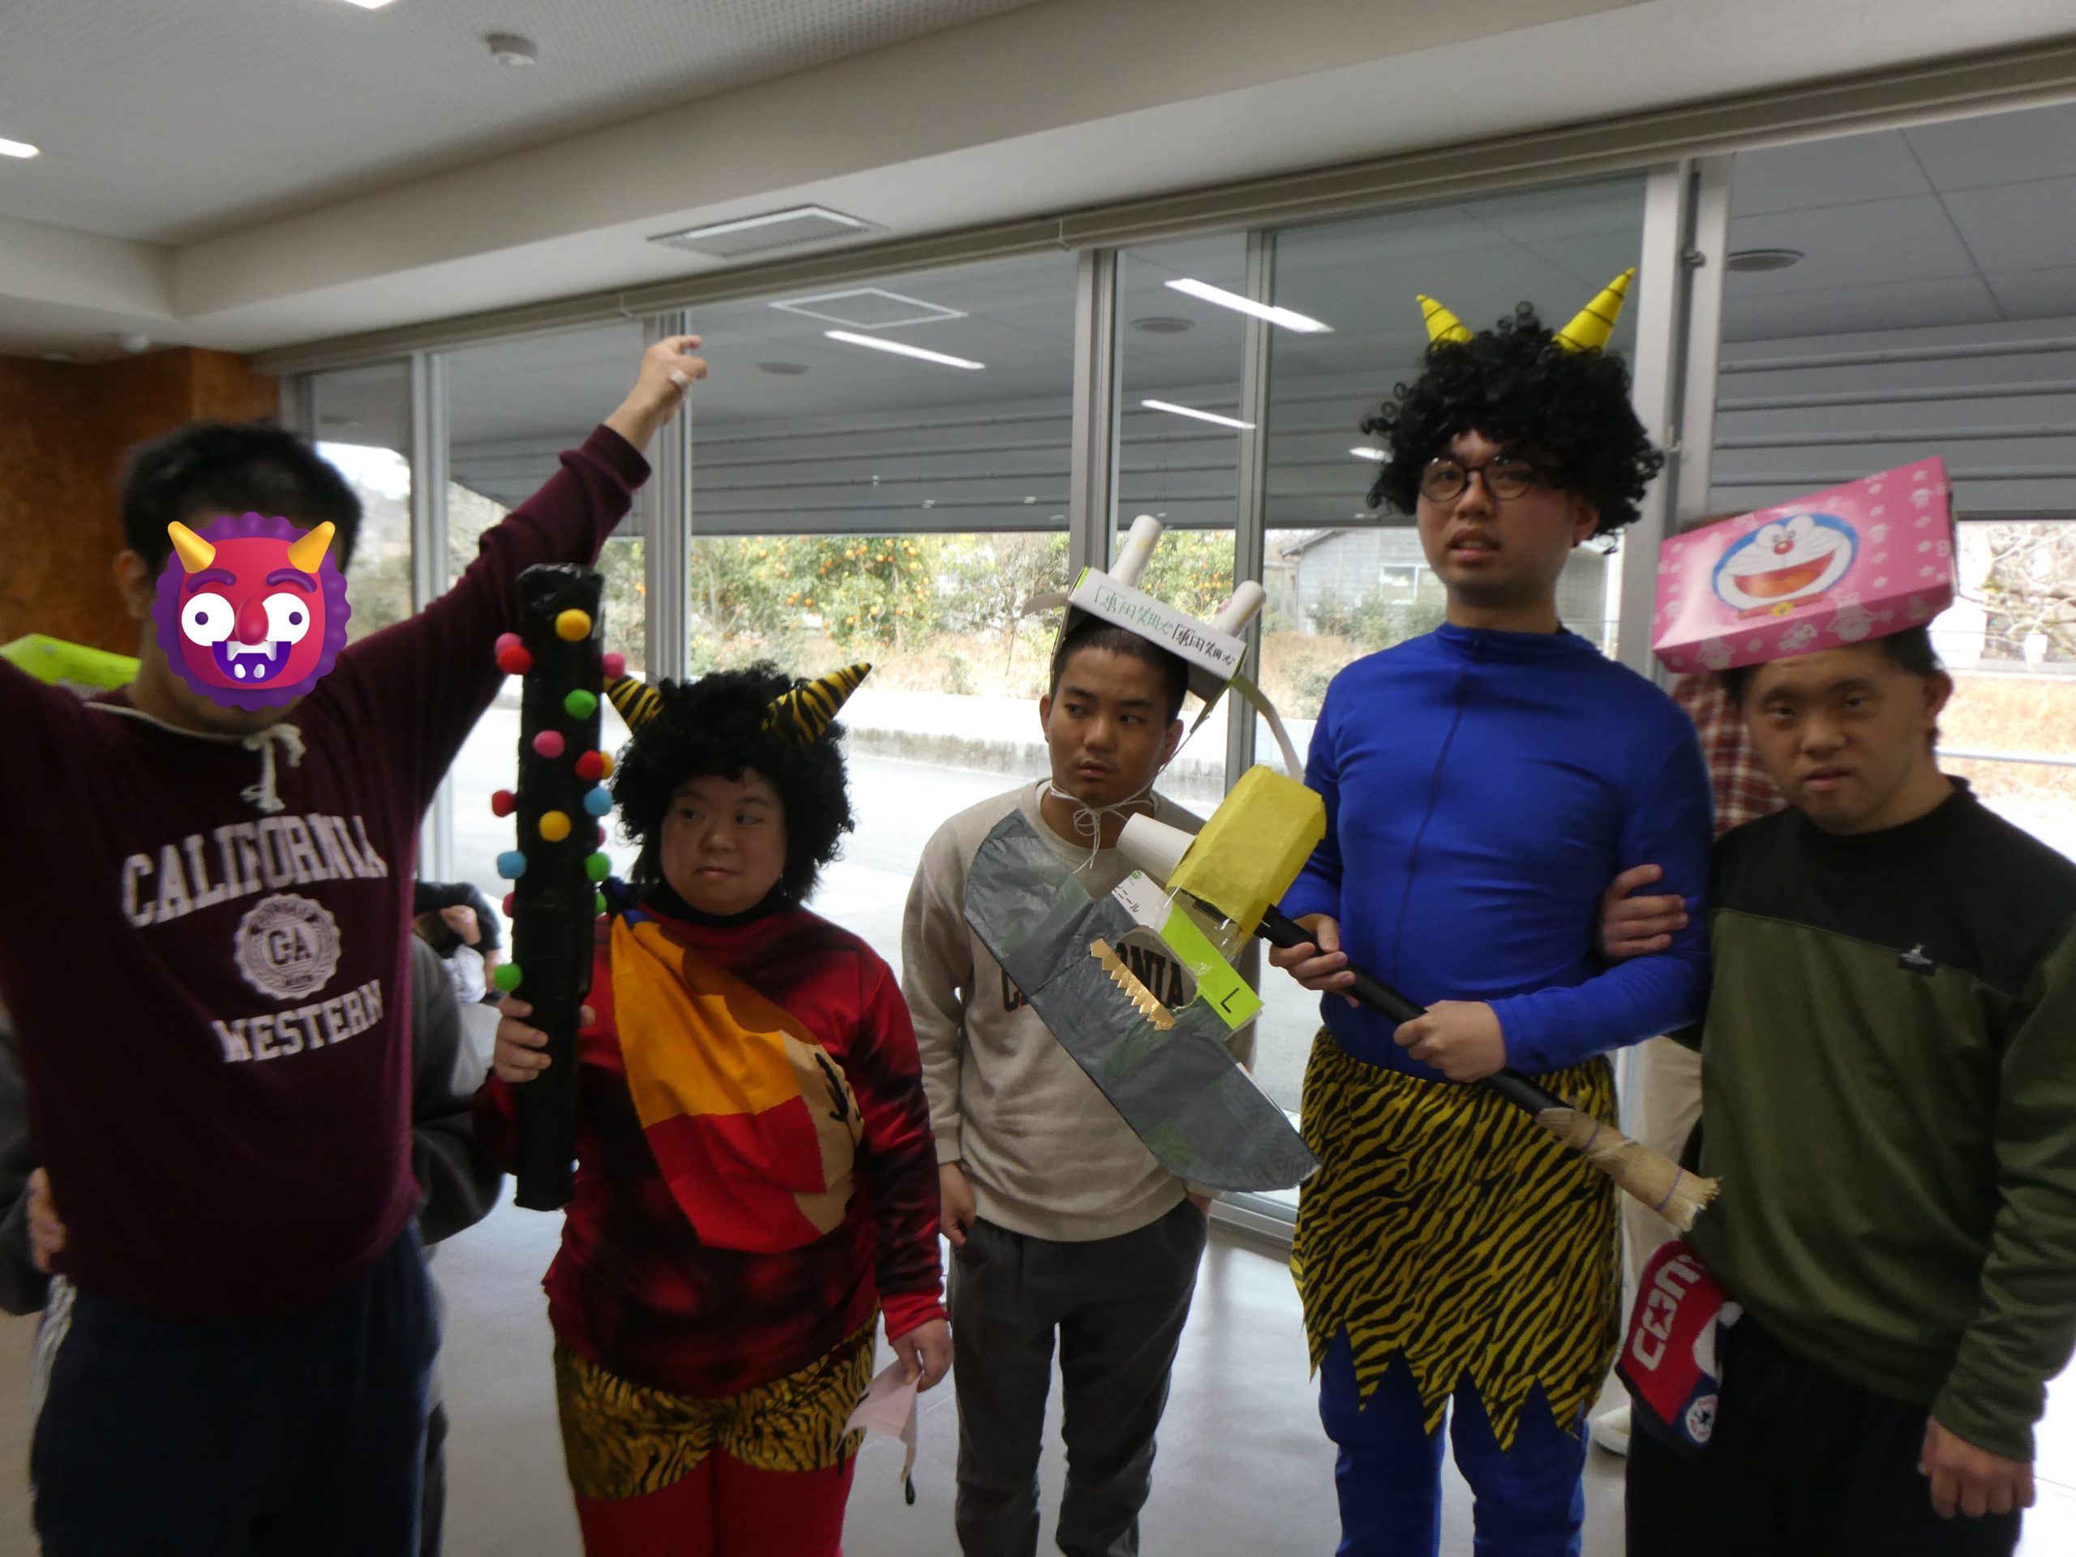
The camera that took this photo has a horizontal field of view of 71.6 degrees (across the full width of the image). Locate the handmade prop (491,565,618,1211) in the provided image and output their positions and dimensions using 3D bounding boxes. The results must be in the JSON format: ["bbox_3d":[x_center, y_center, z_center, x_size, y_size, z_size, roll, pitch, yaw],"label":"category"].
[{"bbox_3d":[-0.431,0.119,1.280,0.095,0.602,0.095,7,17,0],"label":"handmade prop"}]

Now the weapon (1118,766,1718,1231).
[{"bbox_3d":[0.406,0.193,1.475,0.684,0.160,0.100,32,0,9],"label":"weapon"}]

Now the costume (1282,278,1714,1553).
[{"bbox_3d":[0.506,0.409,1.661,0.500,1.850,0.360,6,8,38],"label":"costume"}]

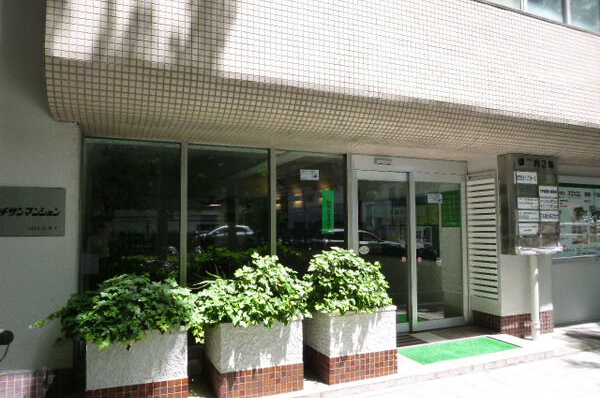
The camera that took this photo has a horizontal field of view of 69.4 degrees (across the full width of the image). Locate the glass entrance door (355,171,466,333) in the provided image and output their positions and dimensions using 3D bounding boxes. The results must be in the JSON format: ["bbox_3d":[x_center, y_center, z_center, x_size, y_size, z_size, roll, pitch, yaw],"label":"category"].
[{"bbox_3d":[1.563,0.692,5.750,1.829,2.094,0.082,1,-4,-24],"label":"glass entrance door"}]

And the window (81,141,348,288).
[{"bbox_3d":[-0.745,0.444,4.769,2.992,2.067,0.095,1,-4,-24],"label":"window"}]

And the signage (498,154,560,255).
[{"bbox_3d":[3.001,0.077,5.641,0.843,1.238,0.211,1,-4,-24],"label":"signage"}]

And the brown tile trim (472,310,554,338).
[{"bbox_3d":[2.867,1.662,5.917,0.959,0.279,0.571,1,-4,-24],"label":"brown tile trim"}]

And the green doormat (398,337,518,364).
[{"bbox_3d":[1.799,1.667,4.855,1.360,0.019,0.537,1,-4,-24],"label":"green doormat"}]

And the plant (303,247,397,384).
[{"bbox_3d":[0.422,1.055,4.262,0.857,1.190,0.789,1,-4,-24],"label":"plant"}]

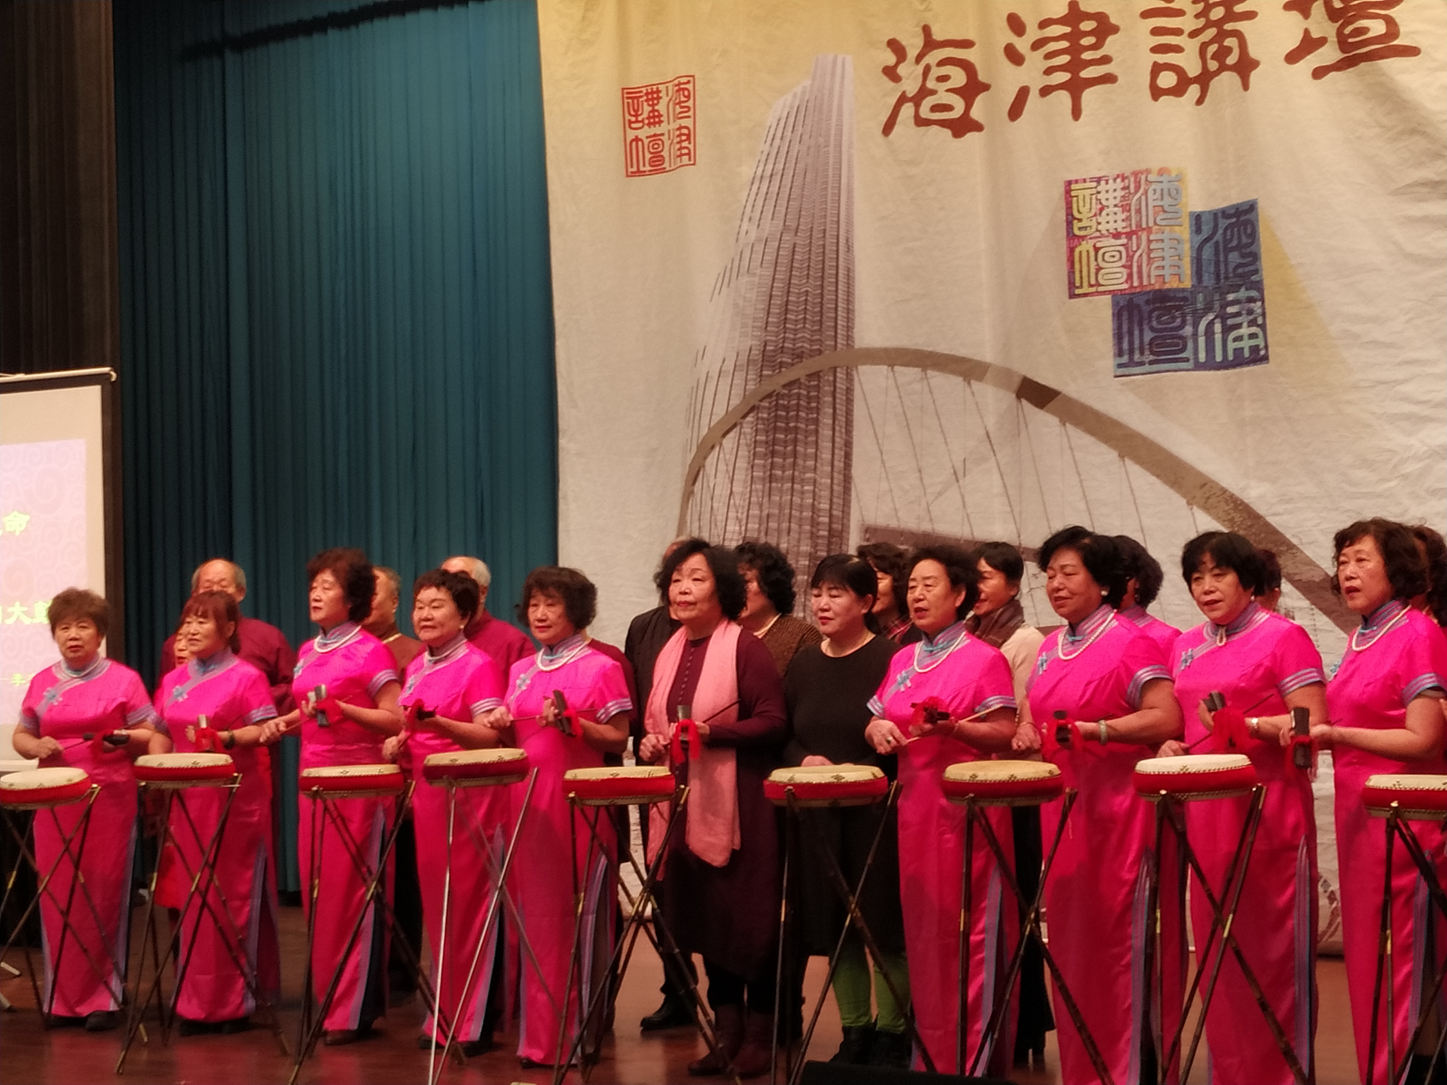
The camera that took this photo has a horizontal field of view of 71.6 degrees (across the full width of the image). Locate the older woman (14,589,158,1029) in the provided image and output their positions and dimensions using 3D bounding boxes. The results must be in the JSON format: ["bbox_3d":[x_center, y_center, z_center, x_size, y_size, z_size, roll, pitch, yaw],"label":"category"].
[{"bbox_3d":[-2.258,0.948,3.550,0.490,1.580,0.380,-2,-3,-8],"label":"older woman"}]

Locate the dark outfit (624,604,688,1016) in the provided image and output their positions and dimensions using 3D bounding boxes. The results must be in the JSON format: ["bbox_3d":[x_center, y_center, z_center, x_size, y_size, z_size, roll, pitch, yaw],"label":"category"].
[{"bbox_3d":[-0.146,0.890,3.460,0.490,1.410,0.310,-3,-3,22],"label":"dark outfit"}]

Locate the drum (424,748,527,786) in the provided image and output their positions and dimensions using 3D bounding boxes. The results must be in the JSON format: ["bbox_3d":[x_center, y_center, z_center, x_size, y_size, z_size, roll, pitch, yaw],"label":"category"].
[{"bbox_3d":[-0.758,0.688,3.070,0.325,0.085,0.325,-6,-3,16],"label":"drum"}]

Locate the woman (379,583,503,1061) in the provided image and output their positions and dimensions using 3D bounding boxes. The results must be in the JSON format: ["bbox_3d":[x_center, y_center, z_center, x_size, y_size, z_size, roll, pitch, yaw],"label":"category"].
[{"bbox_3d":[-0.908,0.879,3.270,0.450,1.590,0.380,-3,-3,20],"label":"woman"}]

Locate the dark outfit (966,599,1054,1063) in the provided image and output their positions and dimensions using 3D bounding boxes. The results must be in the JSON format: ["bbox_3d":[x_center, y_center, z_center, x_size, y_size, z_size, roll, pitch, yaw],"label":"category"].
[{"bbox_3d":[0.883,0.873,3.090,0.460,1.410,0.320,-4,-4,38],"label":"dark outfit"}]

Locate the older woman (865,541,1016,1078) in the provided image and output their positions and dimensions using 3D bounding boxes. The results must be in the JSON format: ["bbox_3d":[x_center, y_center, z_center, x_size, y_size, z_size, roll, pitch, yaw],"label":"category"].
[{"bbox_3d":[0.628,0.805,2.880,0.470,1.585,0.380,-4,-3,35],"label":"older woman"}]

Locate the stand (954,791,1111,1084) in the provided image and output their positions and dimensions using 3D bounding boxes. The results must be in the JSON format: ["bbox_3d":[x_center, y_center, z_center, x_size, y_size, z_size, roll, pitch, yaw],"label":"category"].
[{"bbox_3d":[0.793,1.122,2.680,0.500,0.920,0.500,-3,-3,16],"label":"stand"}]

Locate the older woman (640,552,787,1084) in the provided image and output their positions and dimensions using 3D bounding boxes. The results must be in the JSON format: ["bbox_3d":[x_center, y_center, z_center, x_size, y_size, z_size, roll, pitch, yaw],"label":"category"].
[{"bbox_3d":[-0.029,0.816,3.060,0.470,1.630,0.380,-4,-3,26],"label":"older woman"}]

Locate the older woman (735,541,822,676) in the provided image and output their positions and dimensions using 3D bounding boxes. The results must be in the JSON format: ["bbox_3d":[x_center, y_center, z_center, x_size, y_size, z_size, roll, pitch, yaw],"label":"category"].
[{"bbox_3d":[0.149,0.824,3.270,0.470,1.620,0.320,-3,-3,24],"label":"older woman"}]

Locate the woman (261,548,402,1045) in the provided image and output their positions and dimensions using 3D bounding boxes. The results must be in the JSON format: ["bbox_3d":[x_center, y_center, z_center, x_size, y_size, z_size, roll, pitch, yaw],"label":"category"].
[{"bbox_3d":[-1.320,0.865,3.380,0.460,1.660,0.420,-3,-3,24],"label":"woman"}]

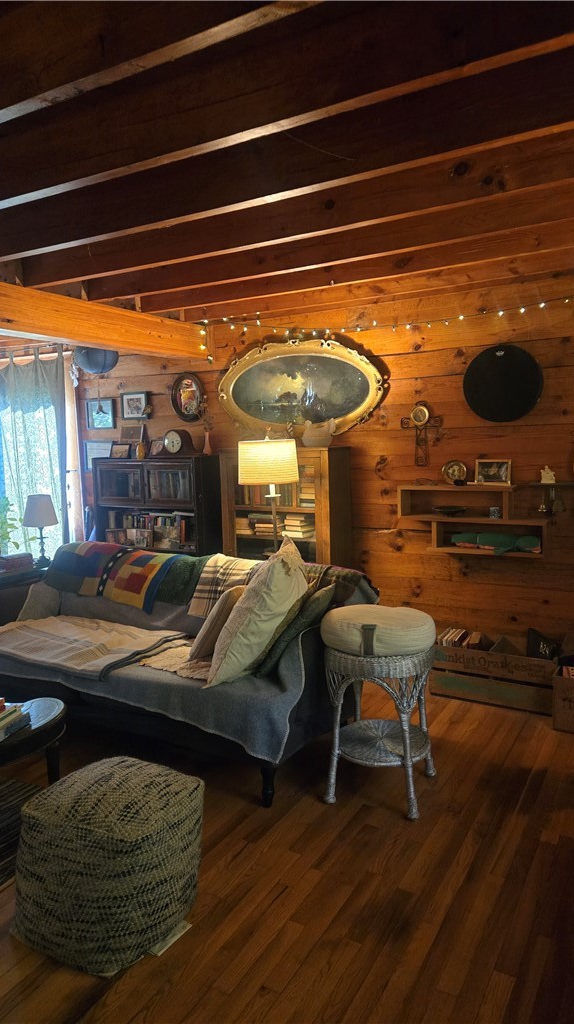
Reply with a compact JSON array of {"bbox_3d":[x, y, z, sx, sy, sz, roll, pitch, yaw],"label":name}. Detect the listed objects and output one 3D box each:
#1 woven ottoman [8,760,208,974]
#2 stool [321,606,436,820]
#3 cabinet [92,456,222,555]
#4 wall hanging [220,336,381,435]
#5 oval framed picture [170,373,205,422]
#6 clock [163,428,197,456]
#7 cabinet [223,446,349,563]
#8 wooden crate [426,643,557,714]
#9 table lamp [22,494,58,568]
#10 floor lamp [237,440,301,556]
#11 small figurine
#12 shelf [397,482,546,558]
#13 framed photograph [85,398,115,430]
[{"bbox_3d":[-0.515,1.020,2.015,0.395,0.400,0.370,1,7,29],"label":"woven ottoman"},{"bbox_3d":[0.380,0.774,2.727,0.451,0.693,0.451,-2,6,0],"label":"stool"},{"bbox_3d":[-0.922,0.287,4.949,0.930,1.368,0.330,2,7,30],"label":"cabinet"},{"bbox_3d":[0.054,-0.753,4.191,1.141,0.602,0.070,1,7,29],"label":"wall hanging"},{"bbox_3d":[-0.705,-0.822,4.846,0.280,0.330,0.040,2,7,30],"label":"oval framed picture"},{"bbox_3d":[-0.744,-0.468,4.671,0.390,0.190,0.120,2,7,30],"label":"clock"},{"bbox_3d":[0.011,0.295,4.205,0.743,1.372,0.315,1,7,29],"label":"cabinet"},{"bbox_3d":[1.130,0.863,3.667,0.654,0.284,0.287,1,7,29],"label":"wooden crate"},{"bbox_3d":[-1.619,0.125,4.463,0.226,0.482,0.226,1,7,29],"label":"table lamp"},{"bbox_3d":[-0.076,0.309,3.964,0.360,1.495,0.360,2,7,30],"label":"floor lamp"},{"bbox_3d":[0.189,-0.486,4.194,0.190,0.180,0.170,2,7,30],"label":"small figurine"},{"bbox_3d":[1.045,0.035,3.869,0.820,0.395,0.160,2,7,30],"label":"shelf"},{"bbox_3d":[-1.383,-0.718,5.030,0.266,0.227,0.035,1,7,29],"label":"framed photograph"}]

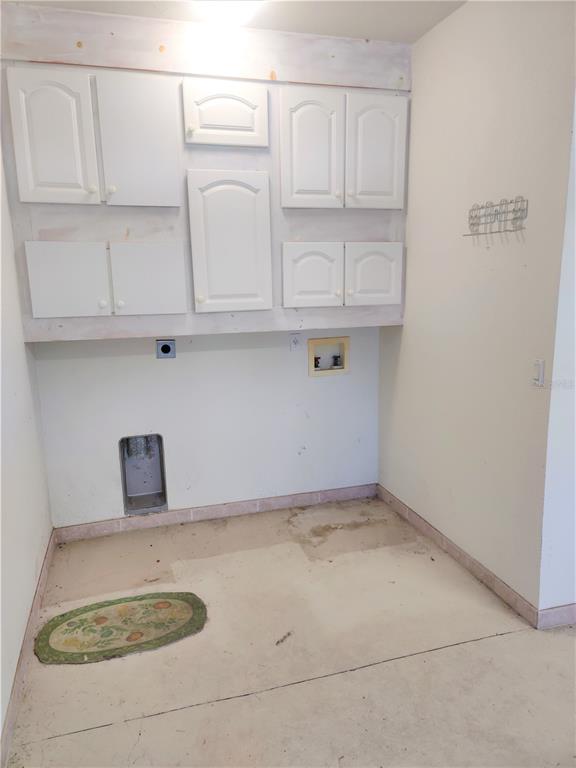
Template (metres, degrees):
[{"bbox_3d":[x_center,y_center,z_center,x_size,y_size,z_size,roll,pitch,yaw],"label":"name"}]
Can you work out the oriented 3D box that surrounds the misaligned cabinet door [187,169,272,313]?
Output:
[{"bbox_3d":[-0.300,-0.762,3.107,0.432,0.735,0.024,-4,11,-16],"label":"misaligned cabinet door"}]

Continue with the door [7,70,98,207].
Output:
[{"bbox_3d":[-1.075,-1.131,2.666,0.349,0.574,0.025,-4,11,-16],"label":"door"}]

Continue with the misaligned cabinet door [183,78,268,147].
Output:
[{"bbox_3d":[-0.307,-1.354,2.894,0.428,0.303,0.022,-4,11,-16],"label":"misaligned cabinet door"}]

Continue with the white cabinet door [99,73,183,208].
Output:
[{"bbox_3d":[-0.712,-1.155,2.771,0.358,0.576,0.025,-4,11,-16],"label":"white cabinet door"}]

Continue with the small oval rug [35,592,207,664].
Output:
[{"bbox_3d":[-0.744,1.090,2.624,0.749,0.010,0.470,-4,11,-16],"label":"small oval rug"}]

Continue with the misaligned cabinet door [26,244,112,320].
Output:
[{"bbox_3d":[-1.053,-0.503,2.789,0.362,0.356,0.025,-4,11,-16],"label":"misaligned cabinet door"}]

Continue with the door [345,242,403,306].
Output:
[{"bbox_3d":[0.478,-0.615,3.233,0.345,0.344,0.025,-4,11,-16],"label":"door"}]

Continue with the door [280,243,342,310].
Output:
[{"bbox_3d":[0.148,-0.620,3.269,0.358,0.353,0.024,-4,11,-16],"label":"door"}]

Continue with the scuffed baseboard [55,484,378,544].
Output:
[{"bbox_3d":[-0.377,0.827,3.723,2.100,0.105,0.014,-4,11,-16],"label":"scuffed baseboard"}]

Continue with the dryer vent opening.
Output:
[{"bbox_3d":[-0.897,0.546,3.579,0.260,0.484,0.110,-4,11,-16],"label":"dryer vent opening"}]

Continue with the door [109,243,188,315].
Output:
[{"bbox_3d":[-0.692,-0.525,2.894,0.361,0.354,0.025,-4,11,-16],"label":"door"}]

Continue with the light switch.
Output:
[{"bbox_3d":[1.045,-0.044,2.398,0.013,0.115,0.072,-4,11,-16],"label":"light switch"}]

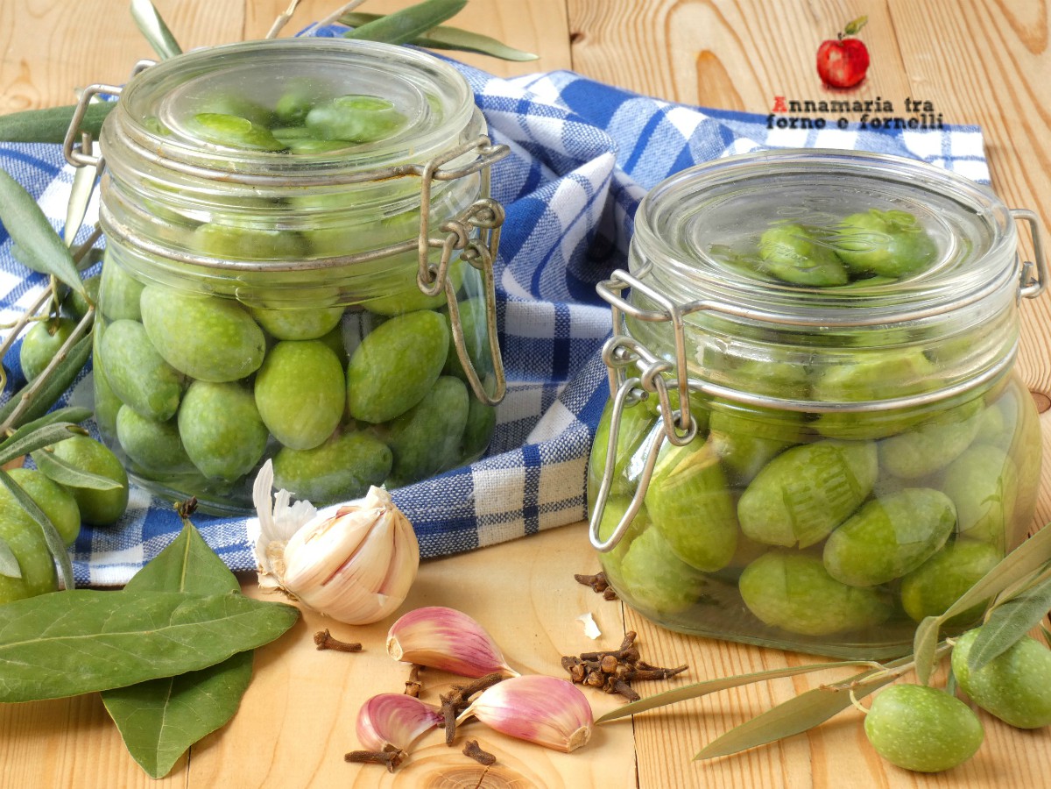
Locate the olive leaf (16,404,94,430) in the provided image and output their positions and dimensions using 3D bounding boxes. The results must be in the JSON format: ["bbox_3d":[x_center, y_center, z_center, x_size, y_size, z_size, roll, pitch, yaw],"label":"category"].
[{"bbox_3d":[-0.125,0.006,1.209,0.027,0.005,0.009,-20,33,-34],"label":"olive leaf"}]

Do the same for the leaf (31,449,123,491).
[{"bbox_3d":[-0.119,0.019,1.199,0.031,0.005,0.006,24,53,7],"label":"leaf"}]

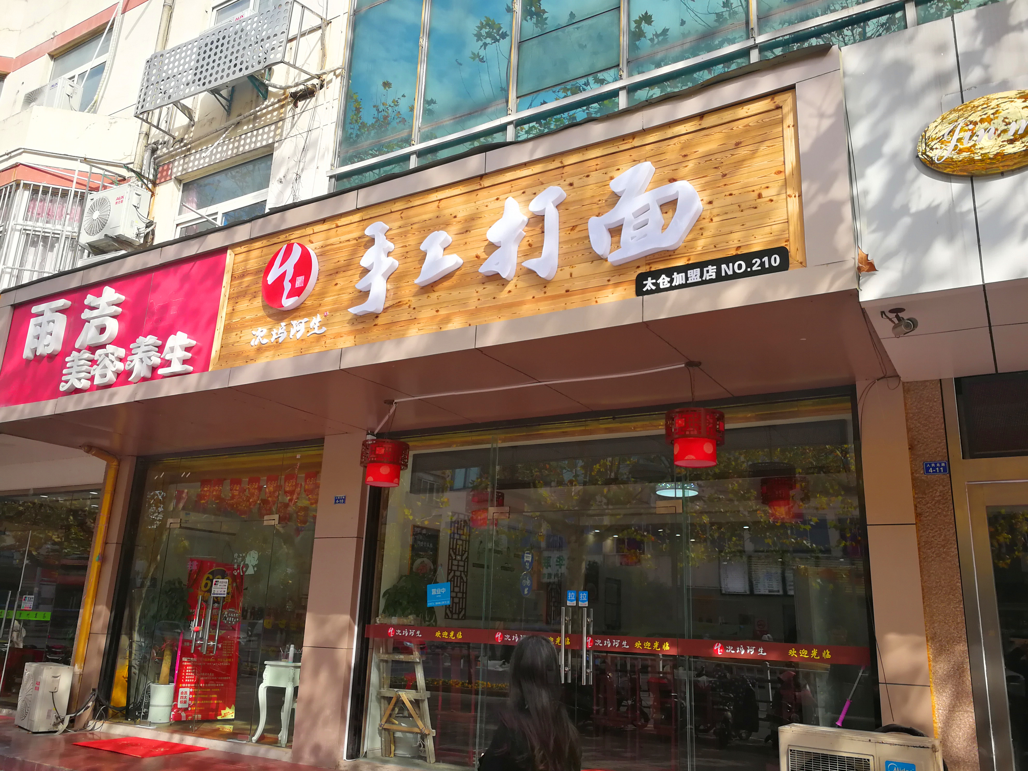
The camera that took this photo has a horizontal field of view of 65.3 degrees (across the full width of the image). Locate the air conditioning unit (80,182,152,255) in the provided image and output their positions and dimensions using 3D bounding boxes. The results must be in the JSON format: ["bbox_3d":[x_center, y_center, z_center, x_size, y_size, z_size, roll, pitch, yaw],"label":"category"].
[{"bbox_3d":[-4.318,-1.803,8.668,0.710,0.580,0.275,-6,-17,27],"label":"air conditioning unit"}]

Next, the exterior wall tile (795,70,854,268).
[{"bbox_3d":[1.654,-1.161,4.281,0.231,1.109,0.040,-7,-18,30],"label":"exterior wall tile"}]

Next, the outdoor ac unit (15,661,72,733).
[{"bbox_3d":[-4.915,3.246,8.389,0.285,0.615,0.720,16,-21,-41],"label":"outdoor ac unit"}]

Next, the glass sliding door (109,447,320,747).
[{"bbox_3d":[-3.256,2.148,8.661,2.950,2.960,0.100,-7,-18,30],"label":"glass sliding door"}]

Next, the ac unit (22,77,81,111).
[{"bbox_3d":[-5.522,-3.266,9.544,0.750,0.560,0.270,-6,-18,28],"label":"ac unit"}]

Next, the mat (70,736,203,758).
[{"bbox_3d":[-3.703,3.548,7.893,1.114,0.018,0.640,-7,-18,30],"label":"mat"}]

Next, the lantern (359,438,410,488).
[{"bbox_3d":[-1.049,0.641,6.497,0.385,0.335,0.385,2,-16,1],"label":"lantern"}]

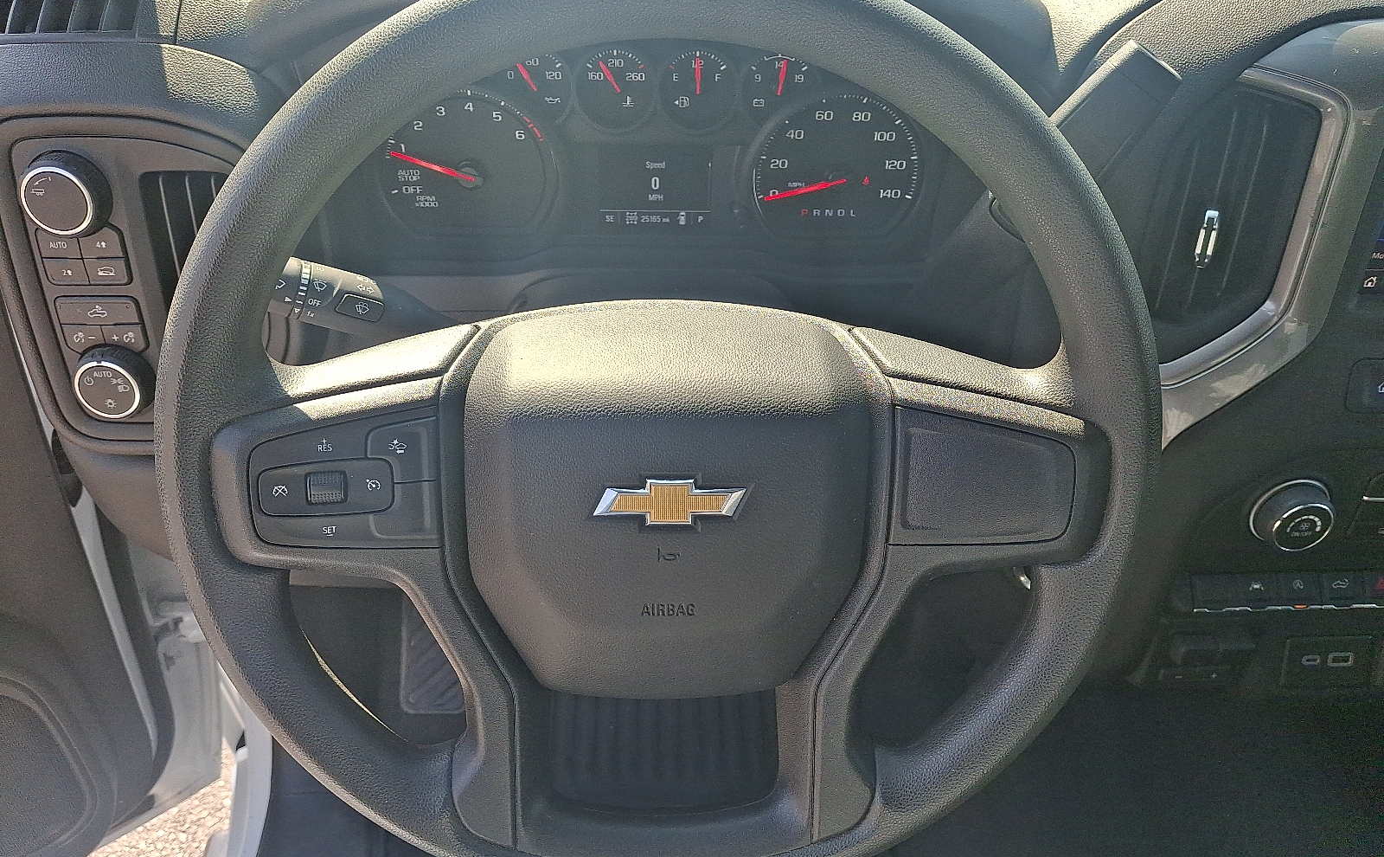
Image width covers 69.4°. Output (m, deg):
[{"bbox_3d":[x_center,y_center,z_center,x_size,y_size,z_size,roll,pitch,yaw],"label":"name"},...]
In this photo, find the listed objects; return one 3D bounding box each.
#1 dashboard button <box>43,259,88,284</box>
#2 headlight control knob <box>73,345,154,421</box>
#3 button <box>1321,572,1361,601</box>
[{"bbox_3d":[-0.365,-0.092,0.584,0.024,0.015,0.009,0,27,-2],"label":"dashboard button"},{"bbox_3d":[-0.342,-0.027,0.591,0.039,0.039,0.019,0,26,-2],"label":"headlight control knob"},{"bbox_3d":[0.407,0.097,0.629,0.025,0.019,0.010,1,25,-1],"label":"button"}]

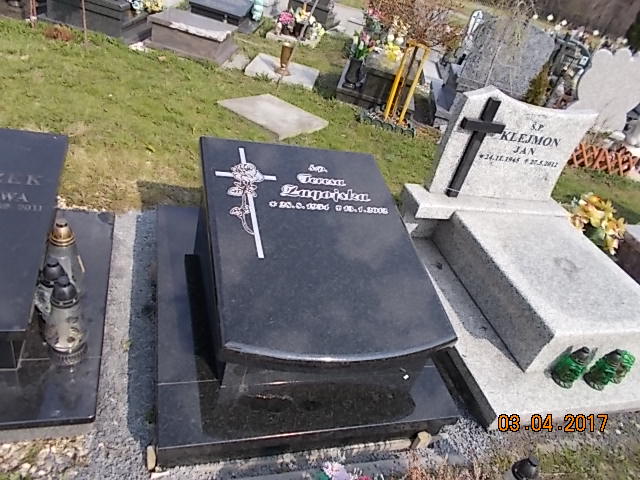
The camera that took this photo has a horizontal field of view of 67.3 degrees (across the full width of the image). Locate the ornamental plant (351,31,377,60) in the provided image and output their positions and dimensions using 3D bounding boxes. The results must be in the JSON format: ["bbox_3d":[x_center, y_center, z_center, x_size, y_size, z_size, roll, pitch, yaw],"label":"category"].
[{"bbox_3d":[0.428,-1.781,4.458,0.210,0.230,0.210,17,35,-2],"label":"ornamental plant"}]

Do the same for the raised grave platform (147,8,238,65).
[{"bbox_3d":[-1.229,-2.045,4.777,0.730,0.280,0.830,14,35,-6],"label":"raised grave platform"}]

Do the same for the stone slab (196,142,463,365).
[{"bbox_3d":[-0.014,-0.010,1.850,0.808,0.058,1.079,3,46,-21],"label":"stone slab"}]

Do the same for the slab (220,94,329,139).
[{"bbox_3d":[-0.361,-0.955,3.729,0.610,0.055,0.610,31,36,24],"label":"slab"}]

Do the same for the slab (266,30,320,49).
[{"bbox_3d":[-0.339,-2.634,6.208,0.620,0.100,0.550,13,35,-8],"label":"slab"}]

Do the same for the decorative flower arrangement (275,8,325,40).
[{"bbox_3d":[-0.295,-2.767,6.111,0.560,0.320,0.380,13,35,-8],"label":"decorative flower arrangement"}]

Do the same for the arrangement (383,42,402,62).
[{"bbox_3d":[0.730,-1.844,4.725,0.180,0.160,0.180,17,35,-2],"label":"arrangement"}]

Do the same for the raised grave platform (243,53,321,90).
[{"bbox_3d":[-0.351,-1.676,4.832,0.650,0.060,0.640,14,32,-2],"label":"raised grave platform"}]

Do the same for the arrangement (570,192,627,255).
[{"bbox_3d":[1.573,-0.083,2.736,0.230,0.310,0.280,3,38,-21],"label":"arrangement"}]

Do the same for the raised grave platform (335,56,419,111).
[{"bbox_3d":[0.630,-1.679,4.907,0.720,0.350,1.200,17,35,-2],"label":"raised grave platform"}]

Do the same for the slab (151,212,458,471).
[{"bbox_3d":[-0.136,0.267,1.951,1.000,0.093,1.164,3,38,-21],"label":"slab"}]

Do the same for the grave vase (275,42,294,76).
[{"bbox_3d":[-0.305,-1.722,4.575,0.120,0.280,0.120,3,38,-21],"label":"grave vase"}]

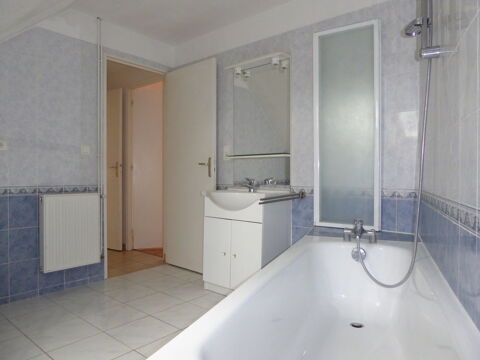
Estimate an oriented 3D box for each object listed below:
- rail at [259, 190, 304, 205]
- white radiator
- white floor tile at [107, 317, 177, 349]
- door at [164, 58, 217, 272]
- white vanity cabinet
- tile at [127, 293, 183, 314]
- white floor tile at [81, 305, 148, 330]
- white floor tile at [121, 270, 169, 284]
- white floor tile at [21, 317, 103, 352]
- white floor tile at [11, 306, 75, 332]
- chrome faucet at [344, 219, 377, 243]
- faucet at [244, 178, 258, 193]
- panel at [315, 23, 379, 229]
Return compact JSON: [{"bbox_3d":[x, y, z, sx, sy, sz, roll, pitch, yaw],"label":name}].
[{"bbox_3d":[0.313,0.136,2.398,0.055,0.060,0.570,0,1,40],"label":"rail"},{"bbox_3d":[-1.392,0.417,2.757,0.090,0.610,0.450,0,1,41],"label":"white radiator"},{"bbox_3d":[-0.594,0.922,2.029,0.320,0.010,0.320,0,0,40],"label":"white floor tile"},{"bbox_3d":[-0.500,-0.115,3.332,0.725,2.030,0.045,0,1,41],"label":"door"},{"bbox_3d":[0.046,0.508,2.737,0.630,0.825,0.430,0,0,40],"label":"white vanity cabinet"},{"bbox_3d":[-0.639,0.921,2.481,0.316,0.010,0.316,0,1,40],"label":"tile"},{"bbox_3d":[-0.844,0.922,2.234,0.316,0.010,0.316,0,1,40],"label":"white floor tile"},{"bbox_3d":[-0.924,0.918,3.135,0.320,0.010,0.320,0,0,40],"label":"white floor tile"},{"bbox_3d":[-1.045,0.921,1.987,0.320,0.010,0.320,0,0,40],"label":"white floor tile"},{"bbox_3d":[-1.296,0.922,2.192,0.316,0.010,0.316,0,1,40],"label":"white floor tile"},{"bbox_3d":[0.707,0.303,1.962,0.190,0.145,0.140,0,0,21],"label":"chrome faucet"},{"bbox_3d":[0.094,0.044,2.745,0.050,0.120,0.120,0,0,40],"label":"faucet"},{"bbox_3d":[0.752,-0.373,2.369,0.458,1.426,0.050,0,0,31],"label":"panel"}]

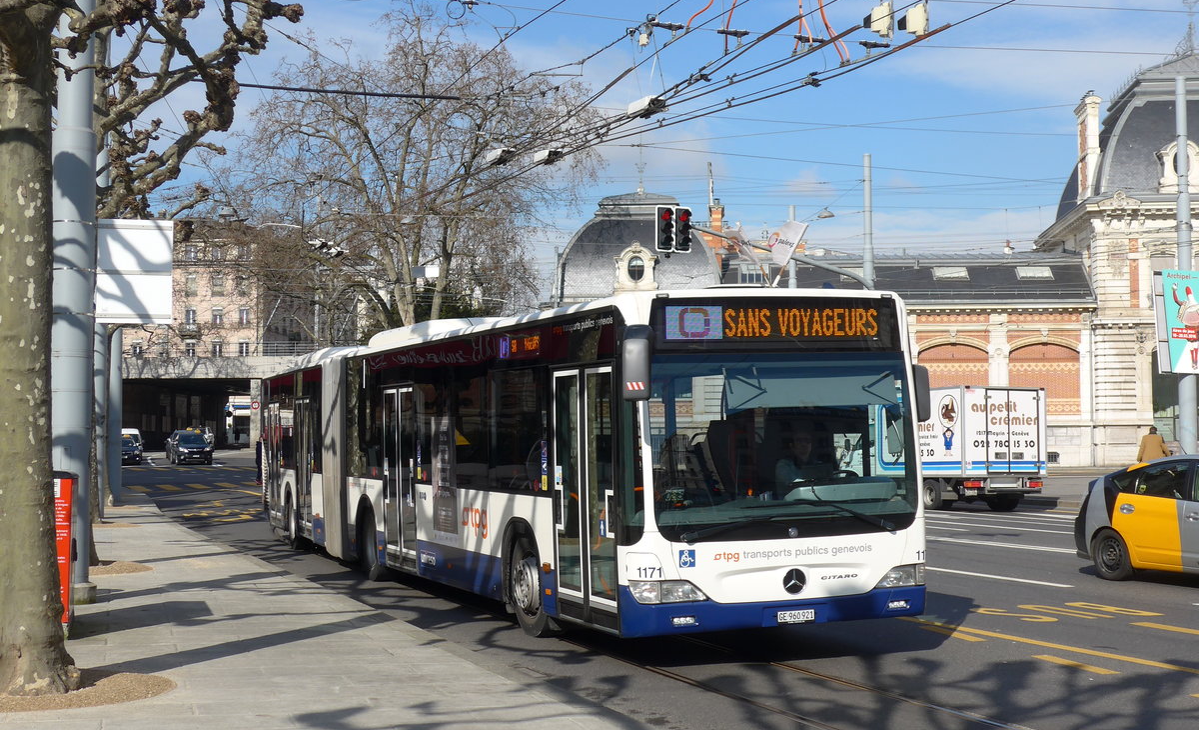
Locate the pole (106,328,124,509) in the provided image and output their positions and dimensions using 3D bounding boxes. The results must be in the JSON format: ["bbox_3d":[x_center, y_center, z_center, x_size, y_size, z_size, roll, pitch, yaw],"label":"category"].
[{"bbox_3d":[-11.712,-1.531,41.000,0.370,9.600,0.370,0,-2,0],"label":"pole"}]

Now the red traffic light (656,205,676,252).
[{"bbox_3d":[1.315,-2.694,33.600,0.380,0.910,0.360,0,-2,-24],"label":"red traffic light"}]

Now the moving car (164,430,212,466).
[{"bbox_3d":[-22.104,4.502,92.000,1.800,1.740,4.500,0,-2,-20],"label":"moving car"}]

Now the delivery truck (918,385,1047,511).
[{"bbox_3d":[7.813,1.942,39.923,2.180,2.700,5.900,0,-2,-21],"label":"delivery truck"}]

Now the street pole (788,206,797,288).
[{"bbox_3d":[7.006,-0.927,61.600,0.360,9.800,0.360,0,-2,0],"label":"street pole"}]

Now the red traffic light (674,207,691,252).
[{"bbox_3d":[1.663,-2.676,33.700,0.380,0.910,0.360,0,-2,-24],"label":"red traffic light"}]

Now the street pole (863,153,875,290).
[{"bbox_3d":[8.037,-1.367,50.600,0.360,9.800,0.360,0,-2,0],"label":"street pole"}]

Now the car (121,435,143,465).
[{"bbox_3d":[-25.749,4.654,91.500,1.800,1.500,4.500,0,-2,-20],"label":"car"}]

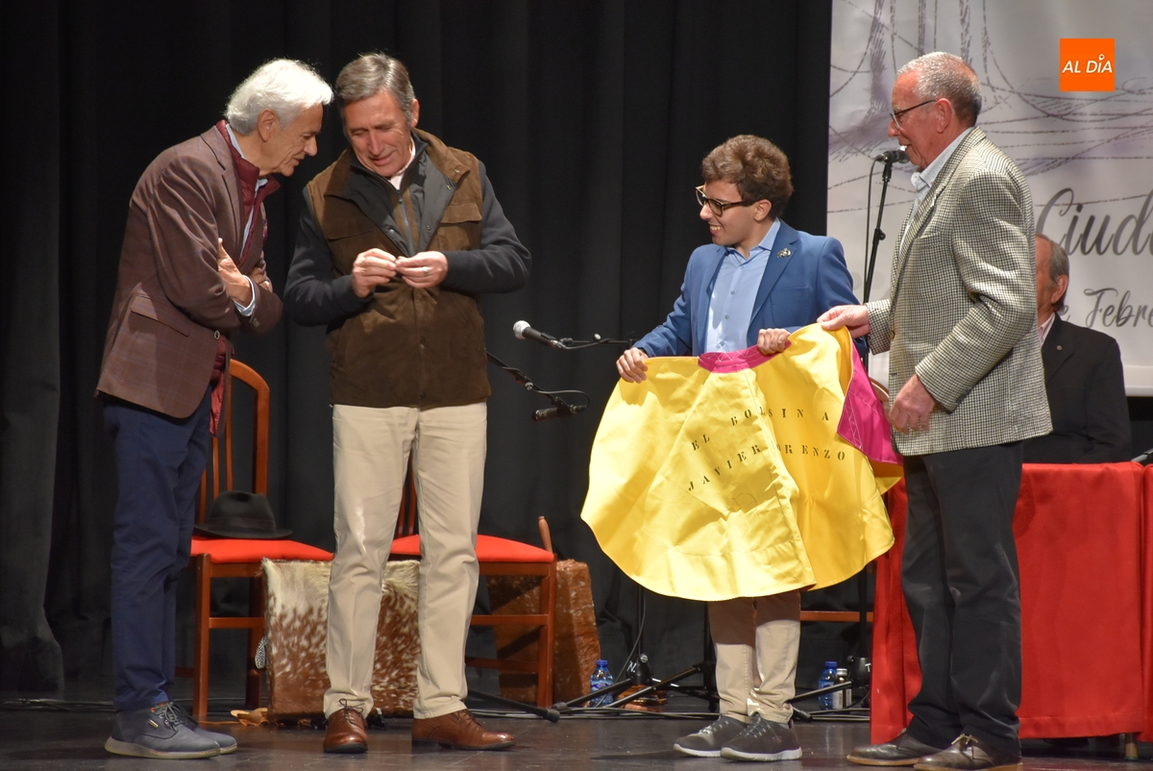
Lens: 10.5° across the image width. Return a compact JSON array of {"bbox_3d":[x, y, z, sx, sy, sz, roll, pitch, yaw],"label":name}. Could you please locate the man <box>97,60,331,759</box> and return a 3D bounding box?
[{"bbox_3d":[-0.911,0.063,15.700,0.580,1.760,0.520,1,1,18],"label":"man"}]

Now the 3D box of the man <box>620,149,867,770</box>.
[{"bbox_3d":[0.405,0.152,15.620,0.540,1.555,0.420,2,2,30],"label":"man"}]

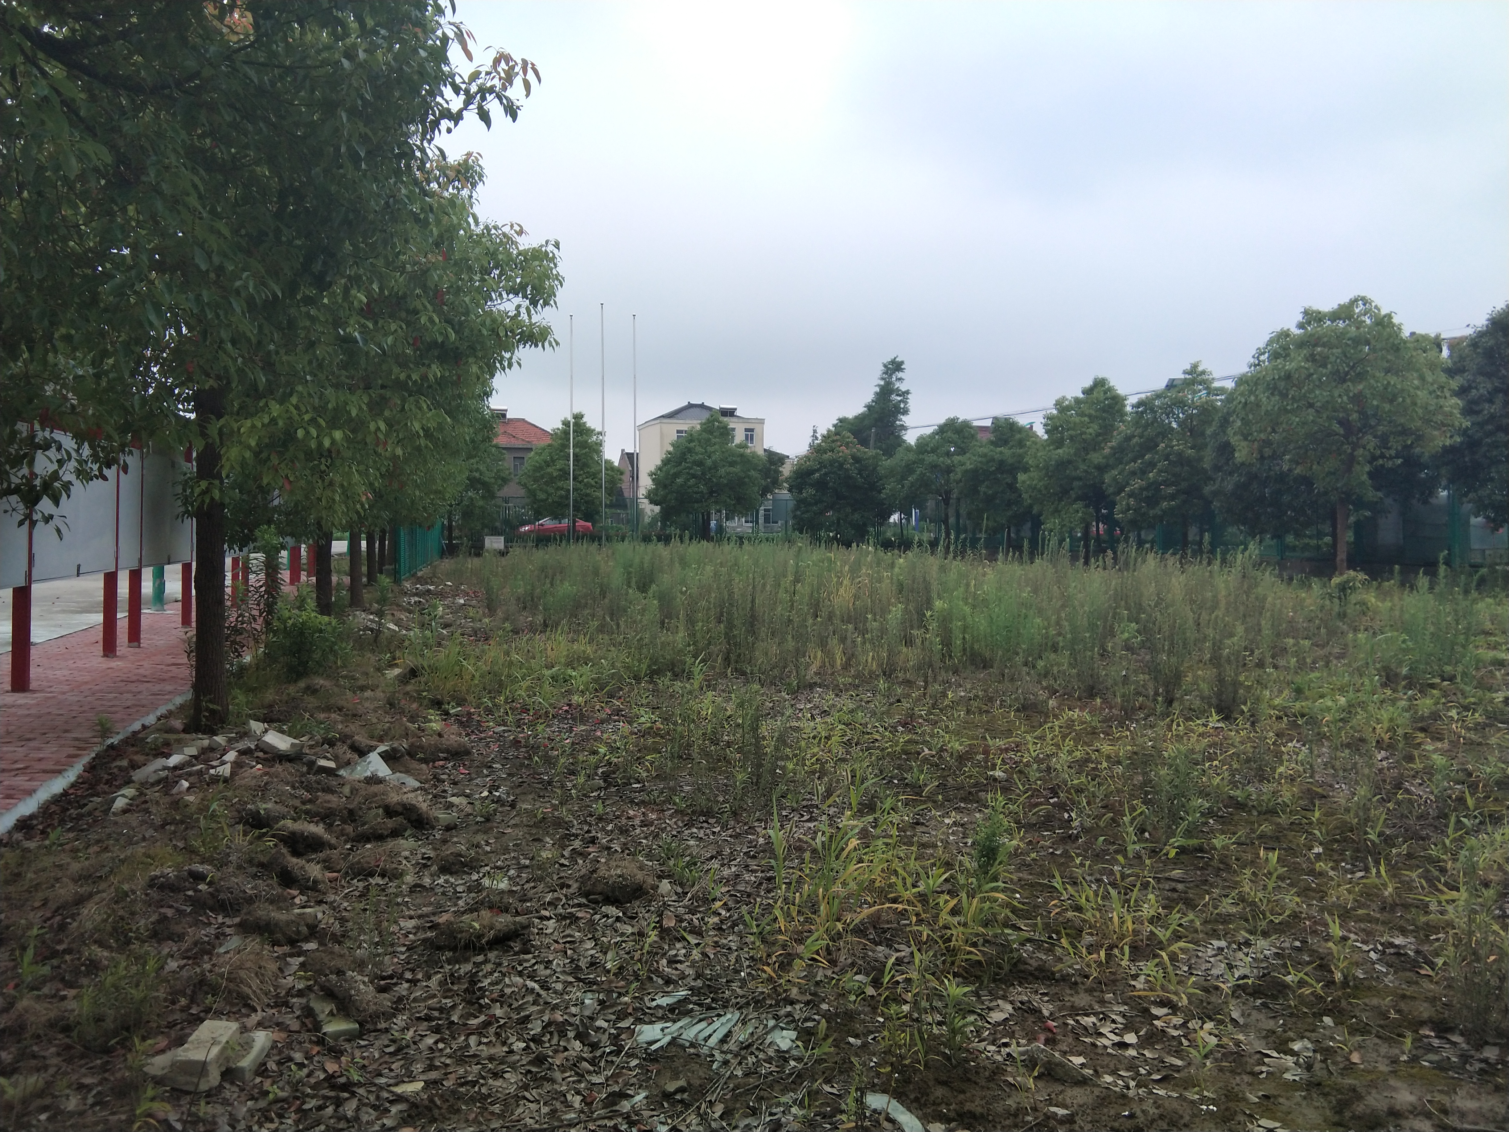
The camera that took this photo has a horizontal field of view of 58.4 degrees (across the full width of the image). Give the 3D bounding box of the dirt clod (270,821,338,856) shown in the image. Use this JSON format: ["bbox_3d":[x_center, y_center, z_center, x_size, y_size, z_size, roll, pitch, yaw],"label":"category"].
[{"bbox_3d":[-1.817,1.091,5.456,0.275,0.100,0.200,-1,2,-19],"label":"dirt clod"}]

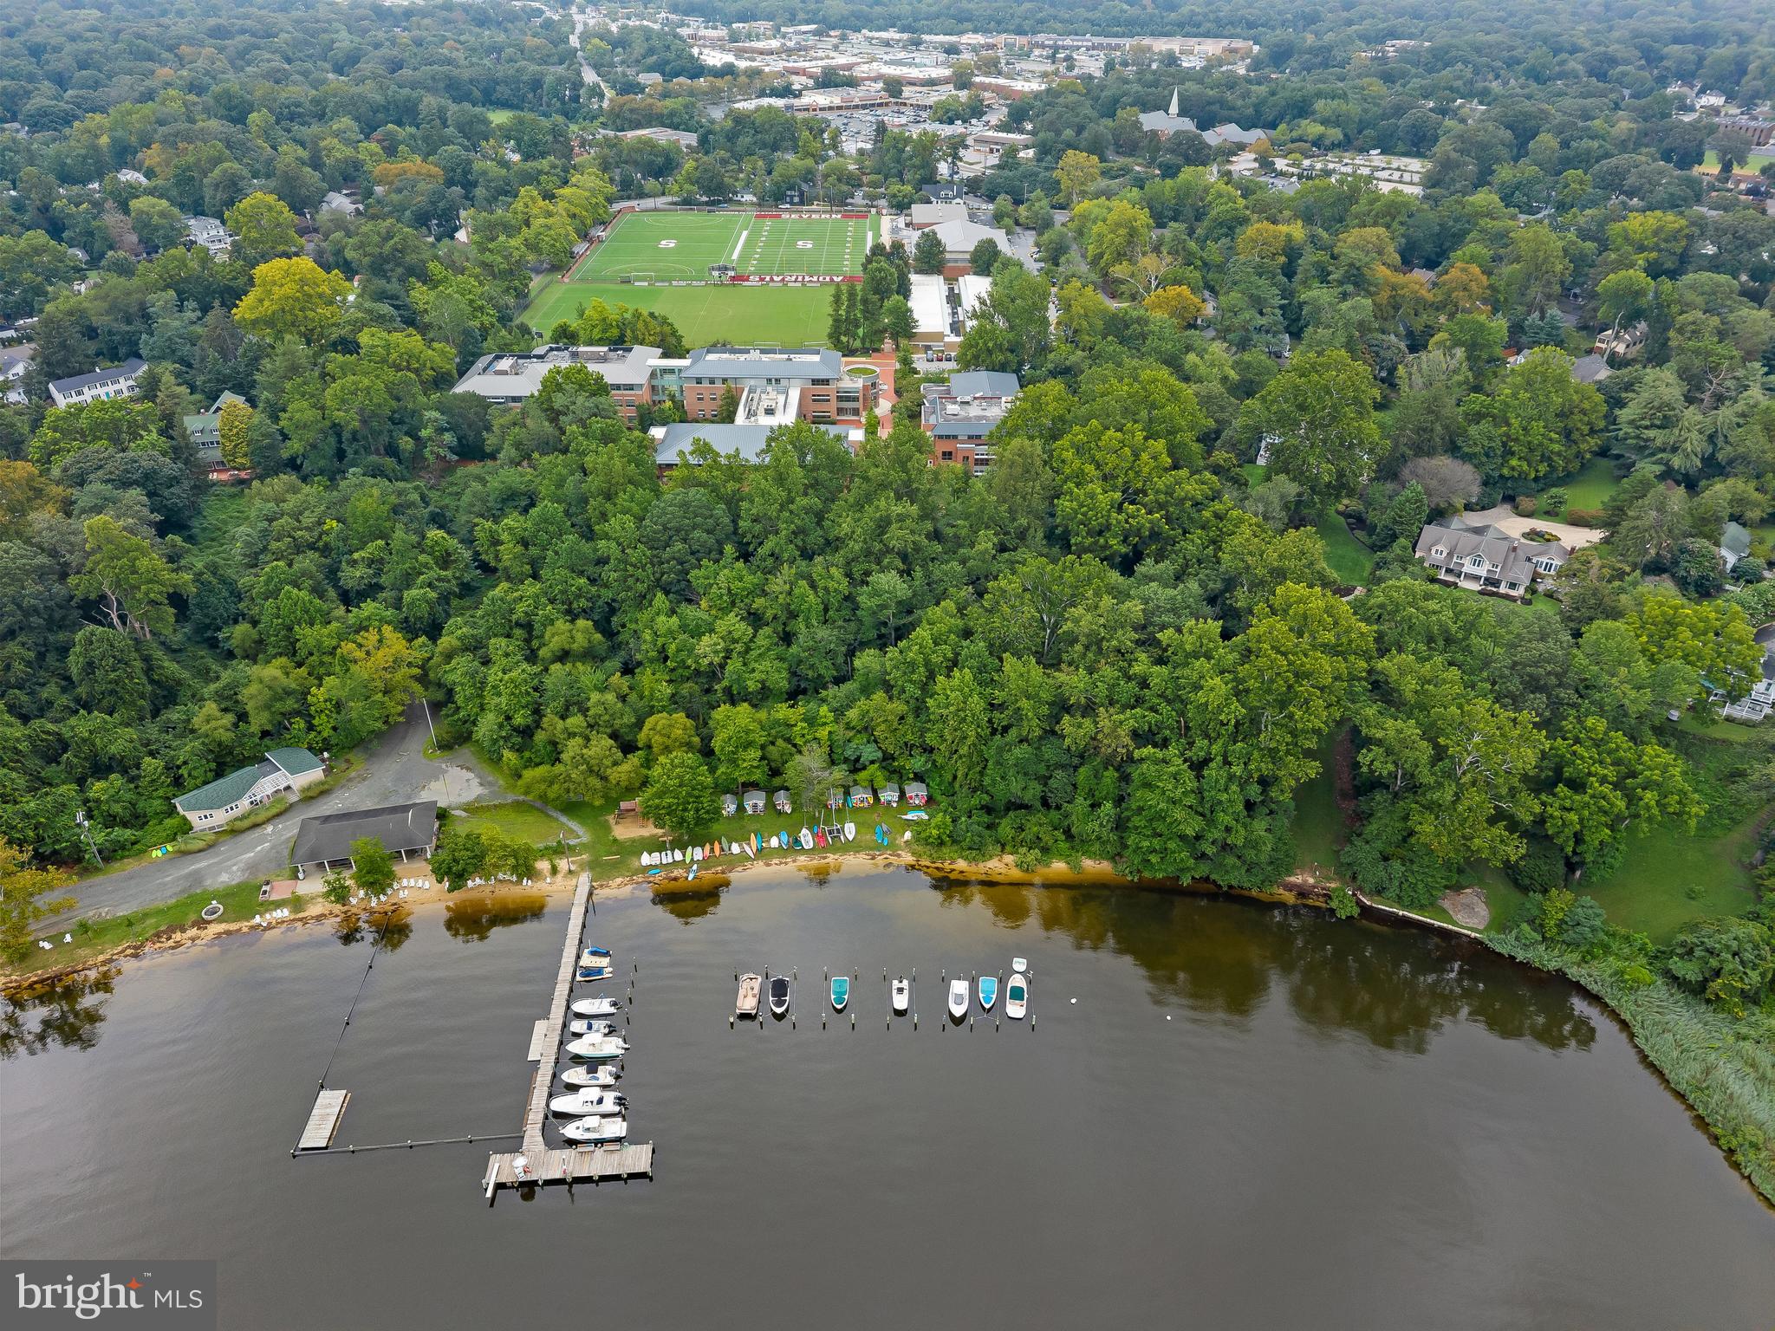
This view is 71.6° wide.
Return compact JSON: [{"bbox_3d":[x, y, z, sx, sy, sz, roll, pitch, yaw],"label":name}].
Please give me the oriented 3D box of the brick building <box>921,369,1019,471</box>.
[{"bbox_3d":[22.000,-61.490,310.370,25.500,12.800,43.000,0,32,0],"label":"brick building"}]

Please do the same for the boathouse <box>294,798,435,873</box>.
[{"bbox_3d":[-76.790,24.760,181.730,19.300,5.200,10.700,-7,33,-12],"label":"boathouse"}]

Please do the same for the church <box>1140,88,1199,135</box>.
[{"bbox_3d":[150.500,-295.490,657.590,25.000,26.500,23.000,-18,37,-27],"label":"church"}]

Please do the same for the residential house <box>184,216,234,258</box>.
[{"bbox_3d":[-260.000,-164.750,471.660,14.500,11.000,13.000,-14,35,-21],"label":"residential house"}]

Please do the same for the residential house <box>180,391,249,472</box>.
[{"bbox_3d":[-163.200,-57.310,301.190,14.000,10.500,21.000,-10,33,-15],"label":"residential house"}]

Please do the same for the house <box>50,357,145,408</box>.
[{"bbox_3d":[-203.000,-72.160,317.480,9.000,7.300,20.500,27,41,36],"label":"house"}]

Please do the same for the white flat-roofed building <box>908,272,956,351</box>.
[{"bbox_3d":[13.400,-113.730,396.250,12.200,6.900,64.500,0,32,0],"label":"white flat-roofed building"}]

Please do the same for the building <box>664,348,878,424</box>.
[{"bbox_3d":[-28.500,-76.140,330.100,51.000,14.600,22.500,0,32,0],"label":"building"}]

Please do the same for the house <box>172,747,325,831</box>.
[{"bbox_3d":[-102.800,19.320,198.520,19.800,5.000,8.800,-27,41,-36],"label":"house"}]

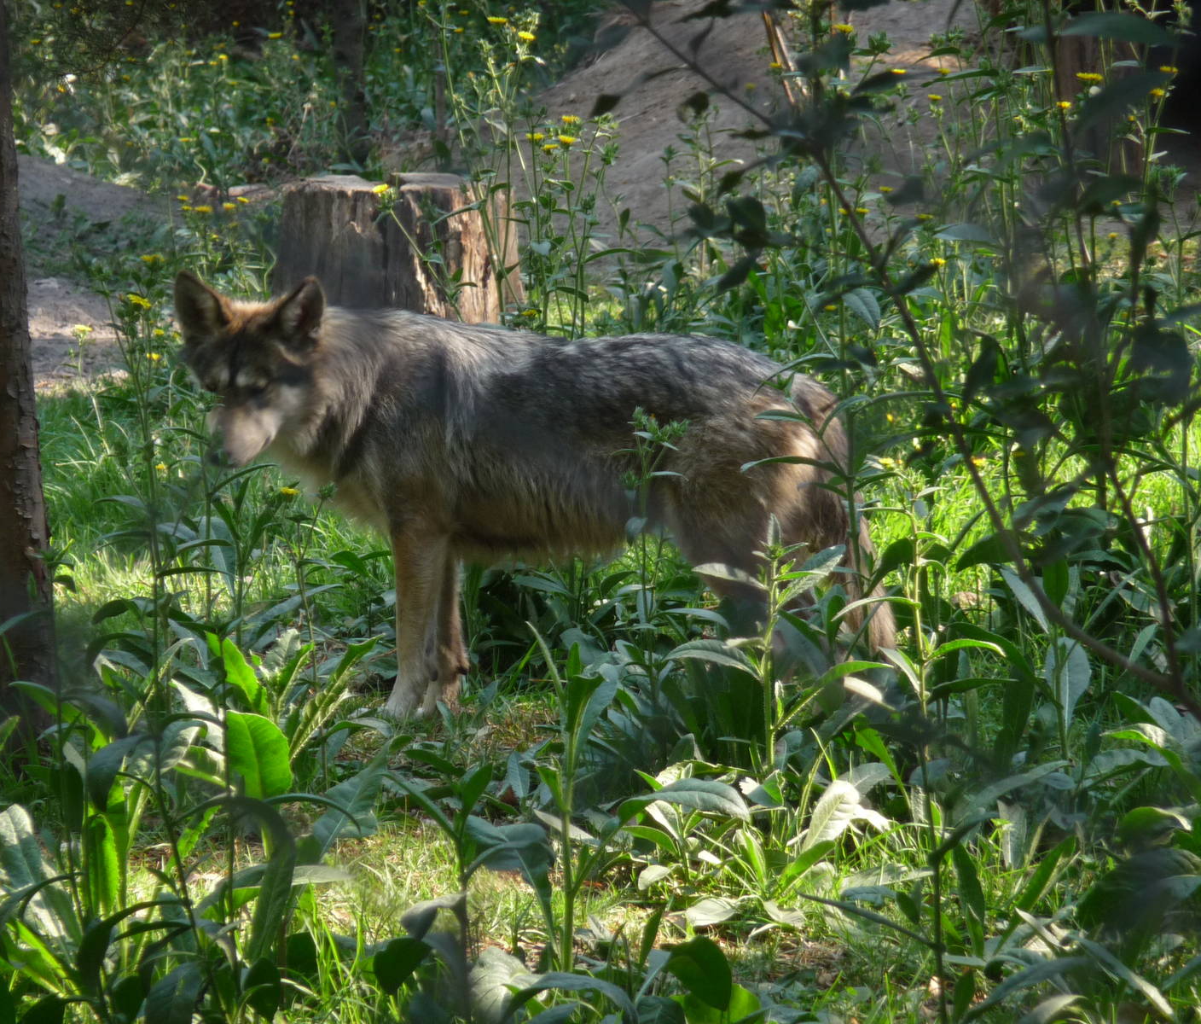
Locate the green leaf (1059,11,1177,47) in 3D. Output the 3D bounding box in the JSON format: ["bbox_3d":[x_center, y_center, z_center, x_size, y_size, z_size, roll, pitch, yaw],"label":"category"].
[{"bbox_3d":[0.469,-0.437,10.000,0.106,0.029,0.050,0,6,0],"label":"green leaf"}]

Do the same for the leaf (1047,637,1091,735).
[{"bbox_3d":[0.785,0.291,18.500,0.075,0.159,0.050,0,6,0],"label":"leaf"}]

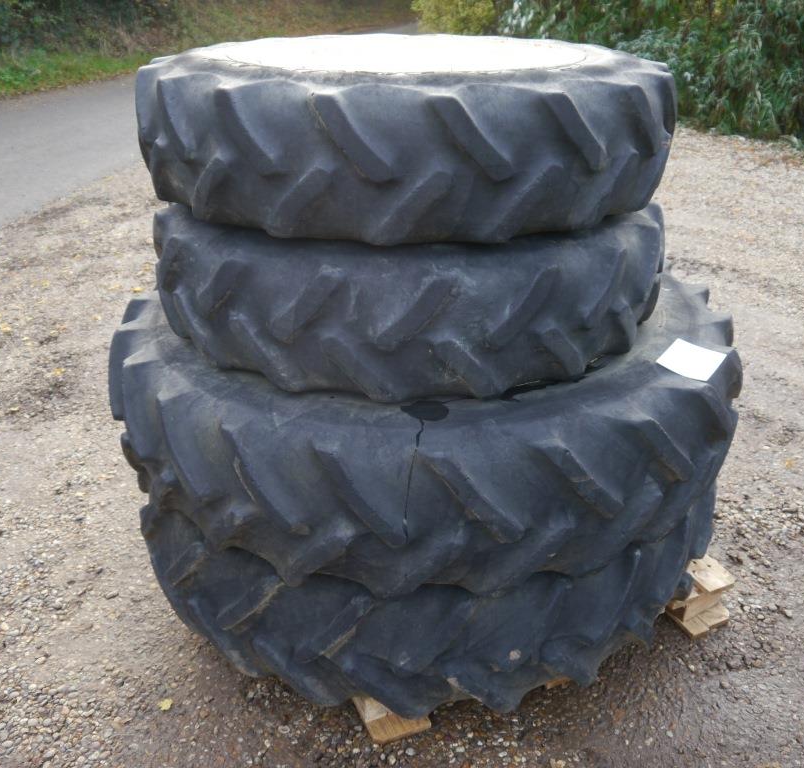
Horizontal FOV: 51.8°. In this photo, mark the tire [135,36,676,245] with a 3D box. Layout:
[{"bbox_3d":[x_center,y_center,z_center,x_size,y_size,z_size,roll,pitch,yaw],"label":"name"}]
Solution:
[{"bbox_3d":[0.012,-0.617,1.895,1.200,0.295,1.200,0,28,0],"label":"tire"}]

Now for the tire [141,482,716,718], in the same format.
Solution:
[{"bbox_3d":[0.070,0.215,2.365,1.560,0.345,1.560,0,28,0],"label":"tire"}]

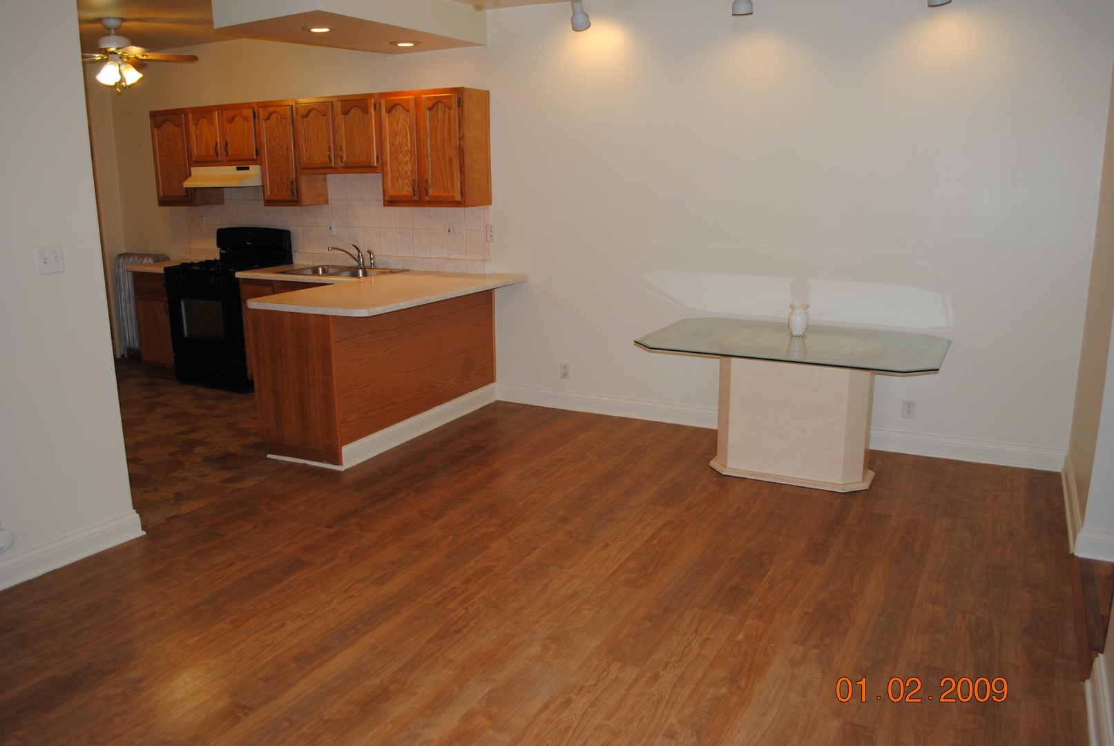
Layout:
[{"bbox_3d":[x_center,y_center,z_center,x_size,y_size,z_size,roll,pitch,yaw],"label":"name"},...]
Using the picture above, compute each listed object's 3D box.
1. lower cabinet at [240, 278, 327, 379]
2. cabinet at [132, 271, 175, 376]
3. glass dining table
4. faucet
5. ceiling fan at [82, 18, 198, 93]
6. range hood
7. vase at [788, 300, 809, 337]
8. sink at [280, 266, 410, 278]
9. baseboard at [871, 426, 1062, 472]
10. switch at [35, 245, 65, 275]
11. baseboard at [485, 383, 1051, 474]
[{"bbox_3d":[-1.678,-0.288,6.269,1.231,0.857,0.591,6,15,28],"label":"lower cabinet"},{"bbox_3d":[-3.067,-0.441,6.937,0.449,0.869,0.621,6,15,26],"label":"cabinet"},{"bbox_3d":[1.242,0.182,4.455,1.491,0.724,1.040,6,15,26],"label":"glass dining table"},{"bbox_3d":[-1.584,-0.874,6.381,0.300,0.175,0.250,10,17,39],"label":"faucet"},{"bbox_3d":[-3.025,-2.175,5.745,1.060,0.485,1.060,6,15,27],"label":"ceiling fan"},{"bbox_3d":[-2.504,-1.516,6.463,0.773,0.156,0.475,6,15,26],"label":"range hood"},{"bbox_3d":[1.335,-0.299,4.605,0.118,0.185,0.118,6,15,27],"label":"vase"},{"bbox_3d":[-1.610,-0.680,6.262,0.830,0.160,0.560,6,15,27],"label":"sink"},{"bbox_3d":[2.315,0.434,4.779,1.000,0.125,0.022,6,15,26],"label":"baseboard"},{"bbox_3d":[-2.074,-0.463,3.425,0.014,0.115,0.114,6,15,27],"label":"switch"},{"bbox_3d":[1.148,0.306,5.222,3.555,0.132,0.018,6,15,26],"label":"baseboard"}]

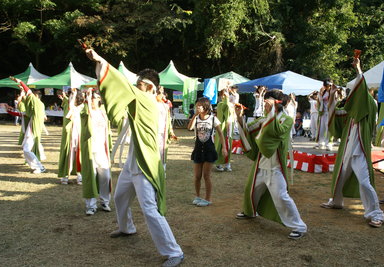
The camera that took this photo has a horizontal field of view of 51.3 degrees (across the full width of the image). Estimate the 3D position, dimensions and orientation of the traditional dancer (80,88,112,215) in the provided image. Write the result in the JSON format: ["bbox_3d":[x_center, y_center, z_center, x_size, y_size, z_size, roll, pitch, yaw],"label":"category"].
[{"bbox_3d":[-1.170,0.214,4.954,0.430,1.540,0.410,1,6,8],"label":"traditional dancer"}]

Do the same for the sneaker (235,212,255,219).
[{"bbox_3d":[0.649,0.952,4.812,0.265,0.100,0.100,-1,6,-12],"label":"sneaker"}]

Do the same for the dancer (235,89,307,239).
[{"bbox_3d":[0.820,0.273,4.407,0.860,1.530,0.660,4,7,35],"label":"dancer"}]

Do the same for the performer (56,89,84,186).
[{"bbox_3d":[-1.988,0.037,6.601,0.460,1.570,0.420,2,6,20],"label":"performer"}]

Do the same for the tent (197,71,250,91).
[{"bbox_3d":[1.964,-1.870,20.415,2.900,2.650,2.900,2,6,15],"label":"tent"}]

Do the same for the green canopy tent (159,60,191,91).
[{"bbox_3d":[-0.960,-1.966,19.200,2.750,3.080,2.750,2,6,22],"label":"green canopy tent"}]

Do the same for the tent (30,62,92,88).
[{"bbox_3d":[-6.449,-2.133,20.892,2.750,3.080,2.750,2,6,22],"label":"tent"}]

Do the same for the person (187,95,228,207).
[{"bbox_3d":[0.200,0.228,5.327,0.500,1.440,0.320,2,6,22],"label":"person"}]

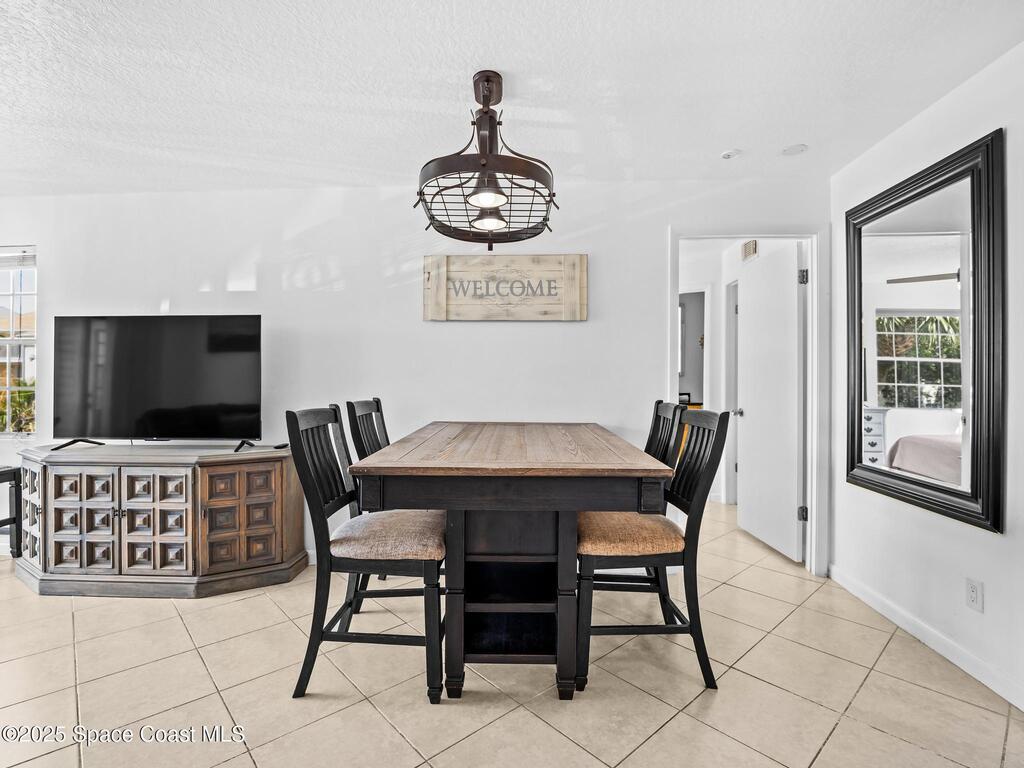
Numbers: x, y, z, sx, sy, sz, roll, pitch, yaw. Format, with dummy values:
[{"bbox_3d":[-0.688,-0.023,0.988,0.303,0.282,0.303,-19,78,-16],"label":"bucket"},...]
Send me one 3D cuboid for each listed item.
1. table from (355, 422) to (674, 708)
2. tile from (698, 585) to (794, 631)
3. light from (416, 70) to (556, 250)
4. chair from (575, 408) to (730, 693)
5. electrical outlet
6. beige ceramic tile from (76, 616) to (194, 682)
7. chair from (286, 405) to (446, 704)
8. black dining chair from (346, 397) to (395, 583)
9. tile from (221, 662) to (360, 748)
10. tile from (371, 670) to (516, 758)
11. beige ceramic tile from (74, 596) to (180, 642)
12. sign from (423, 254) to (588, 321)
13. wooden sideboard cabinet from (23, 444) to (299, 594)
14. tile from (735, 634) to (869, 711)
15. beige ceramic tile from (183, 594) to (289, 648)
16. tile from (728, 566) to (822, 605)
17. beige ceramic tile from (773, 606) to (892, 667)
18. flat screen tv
[{"bbox_3d":[-0.002,0.705,2.140,0.953,0.928,1.523,0,1,3],"label":"table"},{"bbox_3d":[1.224,1.175,2.494,0.397,0.015,0.397,0,1,-44],"label":"tile"},{"bbox_3d":[-0.102,-0.935,1.940,0.553,0.603,0.824,0,1,-1],"label":"light"},{"bbox_3d":[0.533,0.640,2.059,0.585,1.063,0.494,0,1,3],"label":"chair"},{"bbox_3d":[1.895,0.867,1.935,0.010,0.121,0.075,0,1,4],"label":"electrical outlet"},{"bbox_3d":[-1.713,1.197,2.153,0.406,0.010,0.406,0,1,-43],"label":"beige ceramic tile"},{"bbox_3d":[-0.558,0.648,2.036,0.623,1.095,0.472,0,1,2],"label":"chair"},{"bbox_3d":[-0.550,0.643,2.669,0.623,1.095,0.472,0,1,2],"label":"black dining chair"},{"bbox_3d":[-0.845,1.202,1.821,0.406,0.010,0.406,0,1,-43],"label":"tile"},{"bbox_3d":[-0.255,1.178,1.745,0.397,0.015,0.397,0,1,-42],"label":"tile"},{"bbox_3d":[-1.955,1.166,2.392,0.397,0.015,0.397,0,1,-41],"label":"beige ceramic tile"},{"bbox_3d":[-0.038,-0.605,3.000,1.035,0.417,0.030,0,1,3],"label":"sign"},{"bbox_3d":[-2.133,0.782,2.822,1.694,0.751,0.514,0,1,3],"label":"wooden sideboard cabinet"},{"bbox_3d":[1.196,1.180,1.954,0.397,0.015,0.397,0,1,-43],"label":"tile"},{"bbox_3d":[-1.406,1.195,2.408,0.406,0.010,0.406,0,1,-43],"label":"beige ceramic tile"},{"bbox_3d":[1.573,1.200,2.832,0.406,0.010,0.406,0,1,-43],"label":"tile"},{"bbox_3d":[1.502,1.178,2.222,0.397,0.015,0.397,0,1,-43],"label":"beige ceramic tile"},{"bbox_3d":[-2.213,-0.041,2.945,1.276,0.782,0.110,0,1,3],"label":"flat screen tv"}]

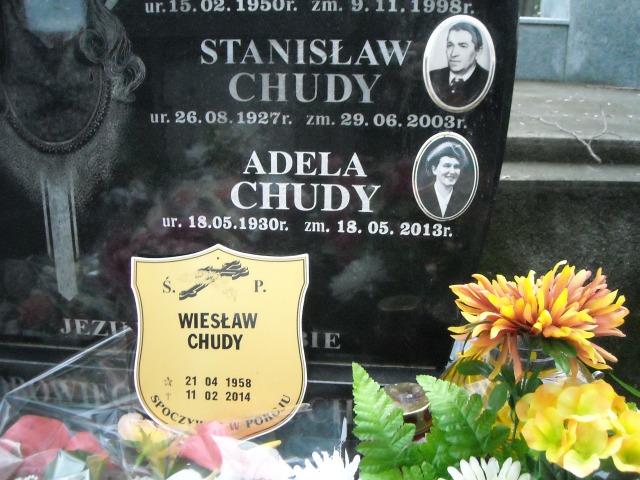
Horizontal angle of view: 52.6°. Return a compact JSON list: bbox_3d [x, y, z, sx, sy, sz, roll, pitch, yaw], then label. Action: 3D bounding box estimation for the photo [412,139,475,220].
[{"bbox_3d":[0.165,-0.083,0.852,0.087,0.119,0.010,2,13,5],"label":"photo"}]

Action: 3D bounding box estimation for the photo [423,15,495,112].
[{"bbox_3d":[0.176,-0.222,0.819,0.091,0.120,0.010,2,13,5],"label":"photo"}]

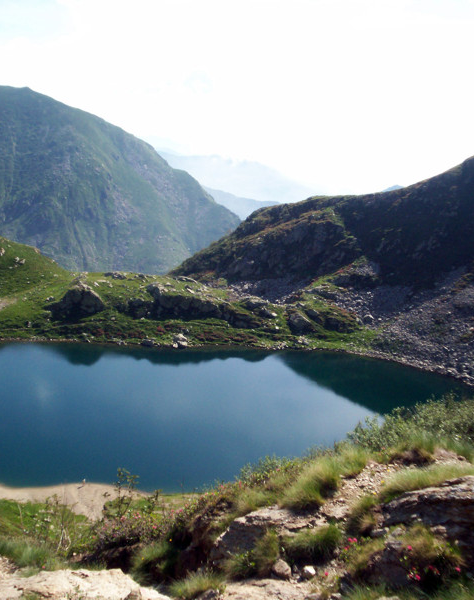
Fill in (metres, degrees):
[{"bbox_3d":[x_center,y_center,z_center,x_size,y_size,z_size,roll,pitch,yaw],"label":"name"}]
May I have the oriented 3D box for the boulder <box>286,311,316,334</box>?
[{"bbox_3d":[25.555,8.998,335.000,12.735,8.500,8.500,1,10,4],"label":"boulder"}]

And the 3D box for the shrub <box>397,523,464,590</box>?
[{"bbox_3d":[1.605,2.116,6.900,0.544,0.450,0.480,2,10,14],"label":"shrub"}]

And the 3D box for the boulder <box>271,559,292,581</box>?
[{"bbox_3d":[0.375,2.266,7.000,0.178,0.150,0.160,1,10,3],"label":"boulder"}]

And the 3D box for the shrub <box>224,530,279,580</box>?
[{"bbox_3d":[0.125,2.205,7.200,0.507,0.350,0.400,0,10,1],"label":"shrub"}]

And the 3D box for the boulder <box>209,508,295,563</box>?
[{"bbox_3d":[0.143,2.161,7.700,0.826,0.420,0.550,0,10,1],"label":"boulder"}]

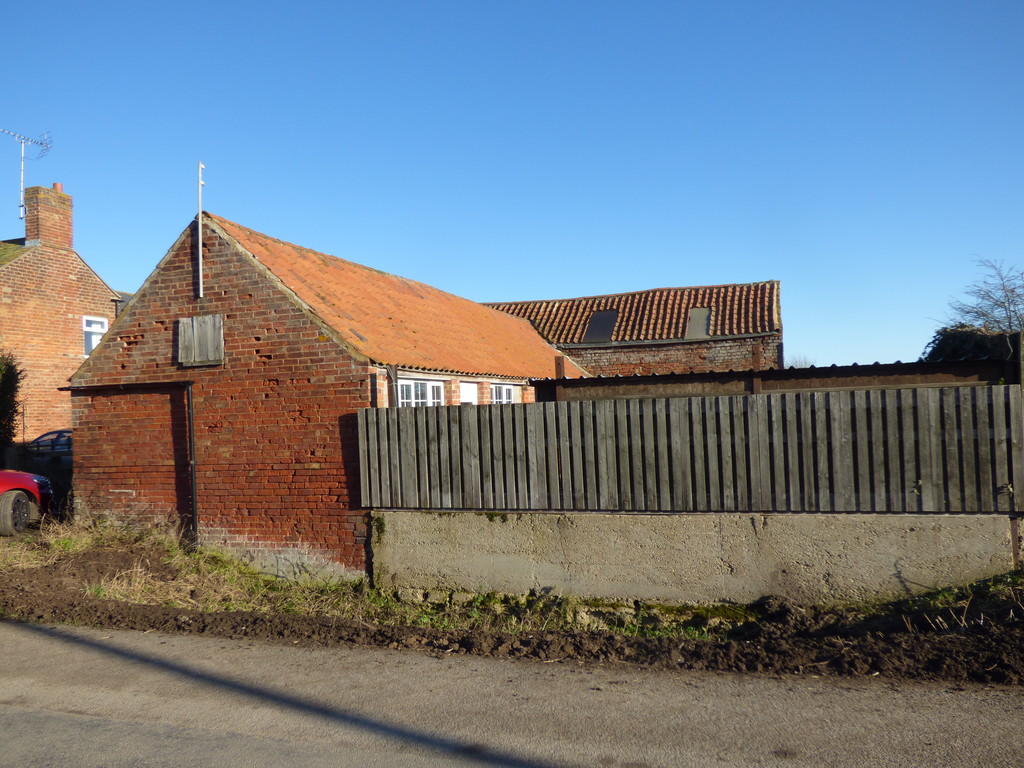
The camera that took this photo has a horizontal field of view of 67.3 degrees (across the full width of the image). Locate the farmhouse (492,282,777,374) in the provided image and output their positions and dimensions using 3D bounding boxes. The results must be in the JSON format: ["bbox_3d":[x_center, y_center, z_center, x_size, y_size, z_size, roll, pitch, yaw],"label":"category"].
[{"bbox_3d":[3.191,-0.116,23.947,9.950,5.400,3.850,-3,-2,19],"label":"farmhouse"}]

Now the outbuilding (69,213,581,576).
[{"bbox_3d":[-1.733,0.195,16.657,4.970,4.730,13.820,-3,-2,19],"label":"outbuilding"}]

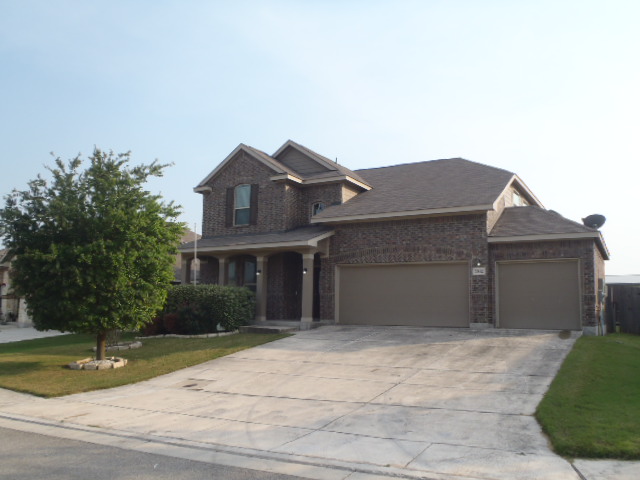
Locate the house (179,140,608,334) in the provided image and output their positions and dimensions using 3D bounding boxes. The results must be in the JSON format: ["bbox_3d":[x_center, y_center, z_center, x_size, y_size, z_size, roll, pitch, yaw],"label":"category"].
[{"bbox_3d":[3.610,-0.370,23.860,16.500,8.320,13.400,-3,-8,30],"label":"house"}]

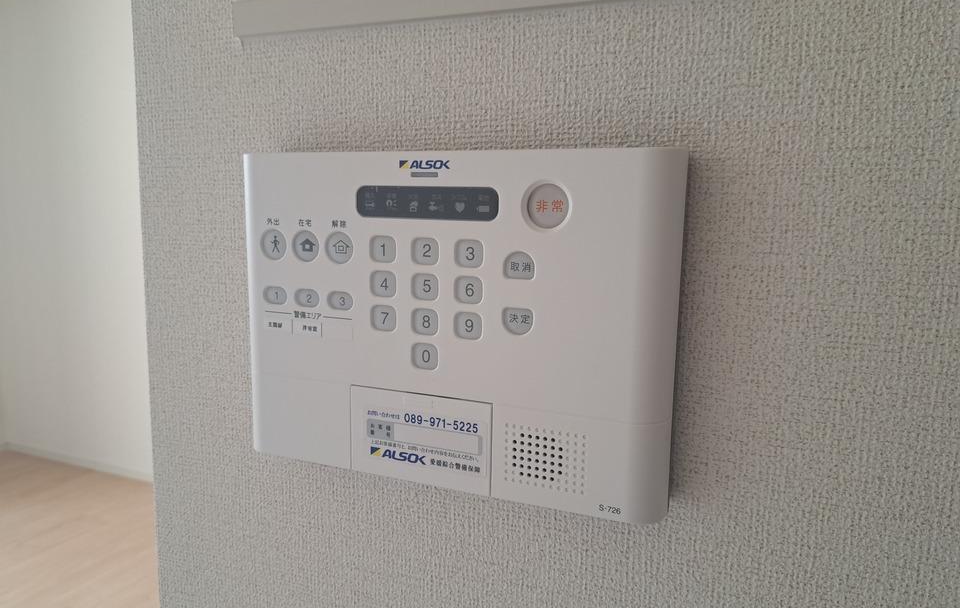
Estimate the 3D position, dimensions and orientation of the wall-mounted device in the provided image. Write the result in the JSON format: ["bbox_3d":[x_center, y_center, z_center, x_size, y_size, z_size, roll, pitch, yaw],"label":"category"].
[{"bbox_3d":[-0.017,0.006,0.291,0.197,0.141,0.030,5,9,22],"label":"wall-mounted device"}]

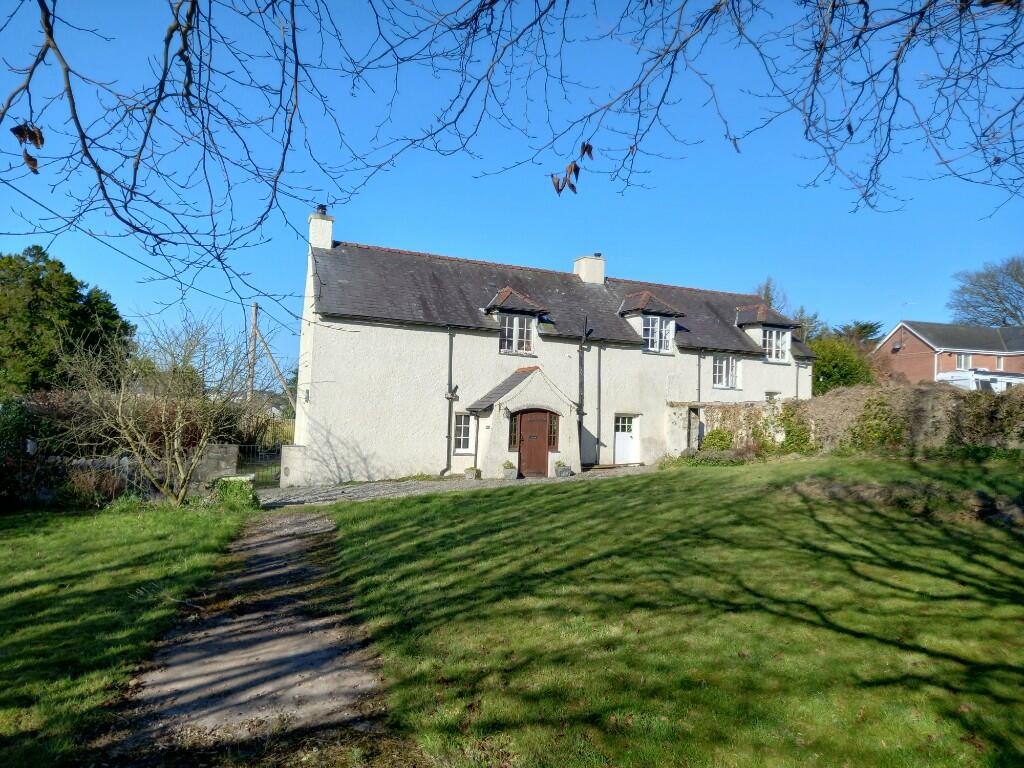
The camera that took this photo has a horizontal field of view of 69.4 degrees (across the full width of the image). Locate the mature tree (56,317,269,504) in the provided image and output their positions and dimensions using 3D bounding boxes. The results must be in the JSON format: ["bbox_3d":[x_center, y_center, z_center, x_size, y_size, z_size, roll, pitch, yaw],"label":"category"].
[{"bbox_3d":[-7.635,0.570,16.200,4.551,4.111,4.300,2,-4,0],"label":"mature tree"}]

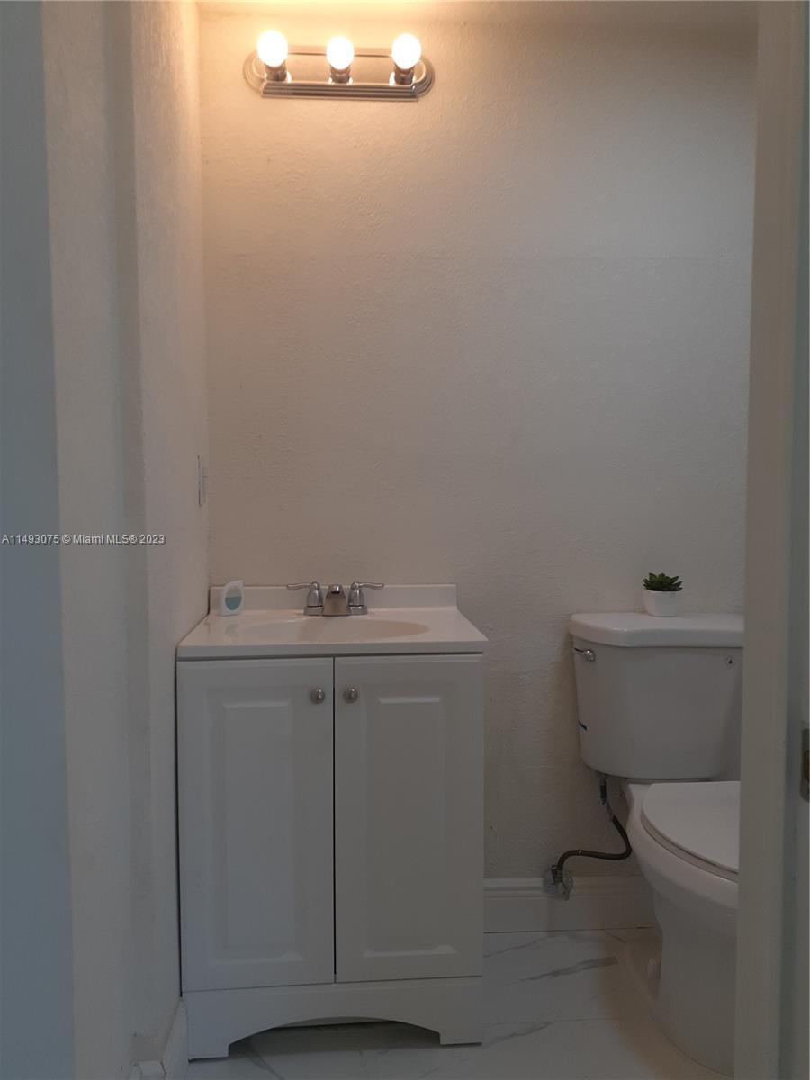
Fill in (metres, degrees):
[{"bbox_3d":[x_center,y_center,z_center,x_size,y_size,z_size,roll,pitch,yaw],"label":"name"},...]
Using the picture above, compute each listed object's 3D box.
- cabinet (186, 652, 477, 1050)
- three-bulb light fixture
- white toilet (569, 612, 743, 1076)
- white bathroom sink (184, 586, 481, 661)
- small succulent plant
[{"bbox_3d":[-0.158,0.614,1.892,0.597,0.818,0.436,0,3,-4],"label":"cabinet"},{"bbox_3d":[-0.151,-1.118,1.956,0.455,0.114,0.133,0,3,-4],"label":"three-bulb light fixture"},{"bbox_3d":[0.651,0.617,1.818,0.481,0.817,0.689,0,3,-4],"label":"white toilet"},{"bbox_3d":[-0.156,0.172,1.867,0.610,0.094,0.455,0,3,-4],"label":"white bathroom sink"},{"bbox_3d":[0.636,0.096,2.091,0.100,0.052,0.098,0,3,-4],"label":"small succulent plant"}]

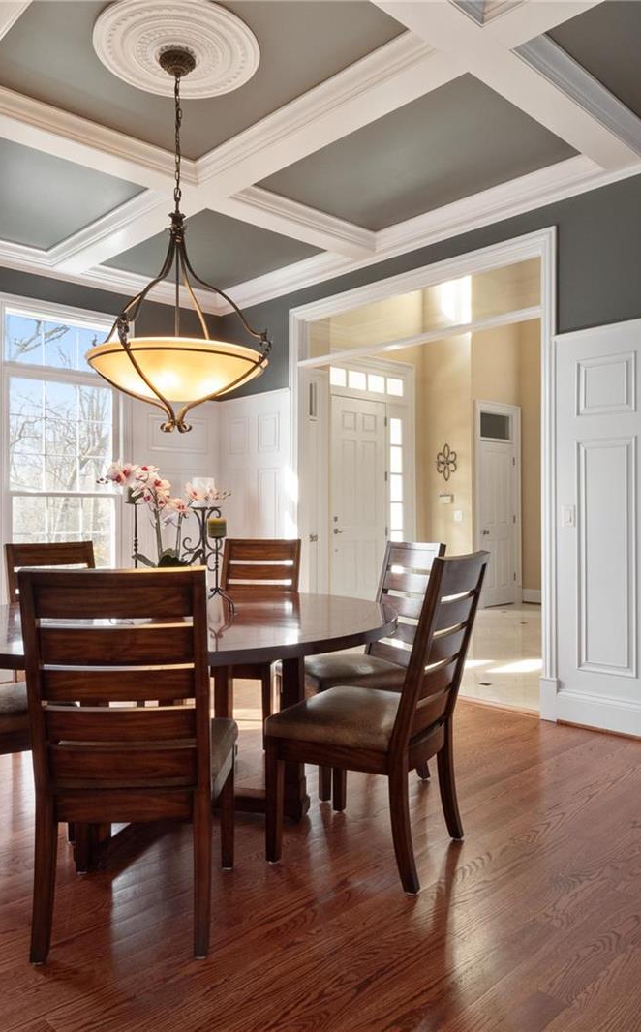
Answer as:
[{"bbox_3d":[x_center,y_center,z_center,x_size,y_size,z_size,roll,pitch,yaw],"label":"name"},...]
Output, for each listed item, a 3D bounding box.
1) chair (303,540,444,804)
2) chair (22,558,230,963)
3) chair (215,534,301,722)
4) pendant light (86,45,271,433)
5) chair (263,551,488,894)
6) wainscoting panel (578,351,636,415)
[{"bbox_3d":[0.185,0.642,3.117,0.630,1.010,0.505,0,0,-24],"label":"chair"},{"bbox_3d":[-0.524,0.639,1.967,0.505,1.010,0.630,0,0,-4],"label":"chair"},{"bbox_3d":[-0.412,0.651,3.731,0.505,1.010,0.630,0,0,15],"label":"chair"},{"bbox_3d":[-0.590,-1.128,2.820,0.745,1.570,0.745,0,0,0],"label":"pendant light"},{"bbox_3d":[0.209,0.636,2.355,0.630,1.010,0.505,-1,0,30],"label":"chair"},{"bbox_3d":[1.500,-0.684,3.606,0.309,0.301,0.030,-1,-1,44],"label":"wainscoting panel"}]

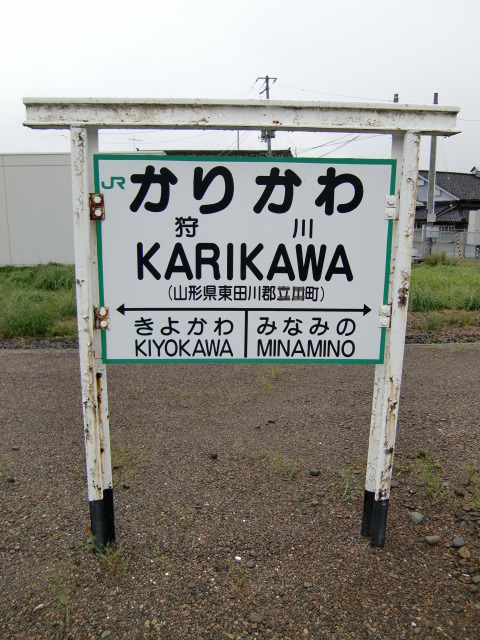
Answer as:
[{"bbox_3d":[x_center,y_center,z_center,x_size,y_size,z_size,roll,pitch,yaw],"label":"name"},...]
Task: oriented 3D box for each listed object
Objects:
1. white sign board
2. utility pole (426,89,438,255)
[{"bbox_3d":[0.025,-0.227,2.118,1.200,0.850,0.040,0,12,-2],"label":"white sign board"},{"bbox_3d":[9.496,-6.986,25.587,0.350,7.970,0.350,1,12,0],"label":"utility pole"}]

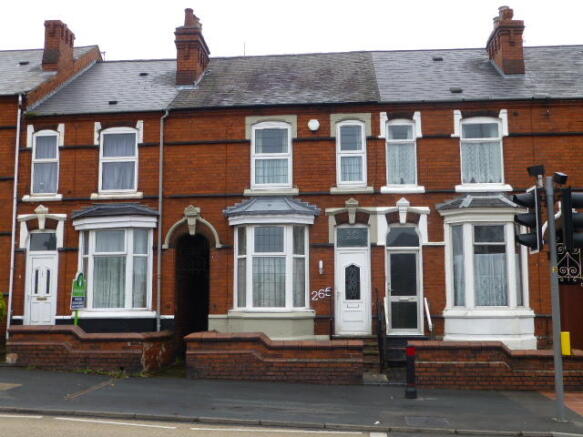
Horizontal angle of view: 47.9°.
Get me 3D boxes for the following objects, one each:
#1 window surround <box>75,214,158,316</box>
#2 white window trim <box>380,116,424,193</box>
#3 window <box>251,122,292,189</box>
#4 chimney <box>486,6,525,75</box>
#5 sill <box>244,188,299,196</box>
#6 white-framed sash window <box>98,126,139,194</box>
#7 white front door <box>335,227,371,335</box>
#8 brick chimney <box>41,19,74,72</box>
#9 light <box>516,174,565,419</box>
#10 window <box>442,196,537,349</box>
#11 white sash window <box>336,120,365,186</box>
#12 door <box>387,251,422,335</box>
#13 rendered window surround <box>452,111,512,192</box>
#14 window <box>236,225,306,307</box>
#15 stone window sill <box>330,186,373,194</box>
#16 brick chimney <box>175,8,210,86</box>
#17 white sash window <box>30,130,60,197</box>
[{"bbox_3d":[-4.537,1.221,16.466,2.230,2.470,0.670,-1,-7,5],"label":"window surround"},{"bbox_3d":[2.687,-1.515,15.950,1.049,1.871,0.200,-1,-7,6],"label":"white window trim"},{"bbox_3d":[-0.483,-1.566,16.342,1.042,1.734,0.120,-1,-7,6],"label":"window"},{"bbox_3d":[6.162,-4.896,18.928,0.670,2.160,1.840,-1,-7,5],"label":"chimney"},{"bbox_3d":[-0.475,-0.625,16.140,1.310,0.170,0.200,-1,-7,6],"label":"sill"},{"bbox_3d":[-4.388,-1.496,16.732,1.049,1.711,0.120,-1,-7,6],"label":"white-framed sash window"},{"bbox_3d":[1.527,1.529,16.284,0.870,2.680,0.120,-1,-7,5],"label":"white front door"},{"bbox_3d":[-6.992,-5.005,19.800,0.520,1.570,1.120,-1,-7,5],"label":"brick chimney"},{"bbox_3d":[3.830,1.109,10.208,0.580,3.903,0.450,-1,-7,6],"label":"light"},{"bbox_3d":[4.487,1.230,15.141,2.100,3.593,0.600,-1,-7,6],"label":"window"},{"bbox_3d":[1.444,-1.555,15.806,0.718,1.629,0.100,-1,-7,5],"label":"white sash window"},{"bbox_3d":[2.689,1.753,15.623,0.855,2.003,0.100,-1,-7,6],"label":"door"},{"bbox_3d":[4.574,-1.551,15.762,1.326,1.910,0.200,-1,-7,6],"label":"rendered window surround"},{"bbox_3d":[-0.471,1.144,15.695,1.772,1.993,0.470,-1,-7,6],"label":"window"},{"bbox_3d":[1.520,-0.676,16.462,1.060,0.160,0.200,-1,-7,5],"label":"stone window sill"},{"bbox_3d":[-2.935,-4.882,19.778,0.740,2.430,1.800,-1,-7,5],"label":"brick chimney"},{"bbox_3d":[-6.237,-1.410,16.681,0.715,1.702,0.120,-1,-7,5],"label":"white sash window"}]

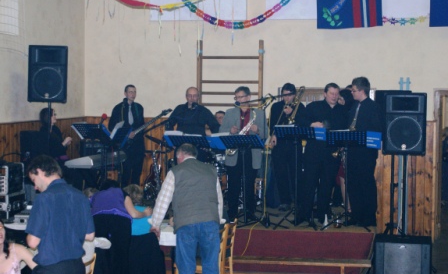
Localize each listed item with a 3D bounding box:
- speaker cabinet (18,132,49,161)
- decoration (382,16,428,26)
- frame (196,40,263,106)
[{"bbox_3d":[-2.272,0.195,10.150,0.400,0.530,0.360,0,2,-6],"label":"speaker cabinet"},{"bbox_3d":[2.669,-1.703,12.250,0.690,0.130,0.050,1,2,8],"label":"decoration"},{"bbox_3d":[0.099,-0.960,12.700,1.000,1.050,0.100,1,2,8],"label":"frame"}]

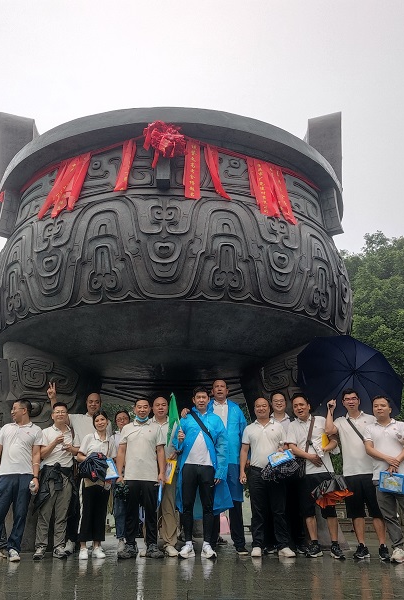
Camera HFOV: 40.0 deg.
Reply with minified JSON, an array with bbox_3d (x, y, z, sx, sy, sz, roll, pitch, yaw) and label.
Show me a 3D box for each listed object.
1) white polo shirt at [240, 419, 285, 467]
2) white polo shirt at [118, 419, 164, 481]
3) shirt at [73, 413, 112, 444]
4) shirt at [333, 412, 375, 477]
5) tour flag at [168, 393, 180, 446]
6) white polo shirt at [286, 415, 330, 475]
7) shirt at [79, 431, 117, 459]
[{"bbox_3d":[0.711,1.627,6.261,0.520,0.570,0.280,-3,-19,8],"label":"white polo shirt"},{"bbox_3d":[-0.664,1.666,6.142,0.520,0.675,0.280,2,-19,-5],"label":"white polo shirt"},{"bbox_3d":[-1.329,1.692,6.609,0.540,0.695,0.280,4,-19,-11],"label":"shirt"},{"bbox_3d":[1.737,1.607,6.215,0.510,0.707,0.280,-5,-20,15],"label":"shirt"},{"bbox_3d":[-0.299,1.315,6.104,0.140,0.600,0.080,0,-19,0],"label":"tour flag"},{"bbox_3d":[1.211,1.603,6.164,0.520,0.652,0.280,-6,-20,17],"label":"white polo shirt"},{"bbox_3d":[-1.153,1.733,6.119,0.460,0.553,0.270,5,-20,-14],"label":"shirt"}]

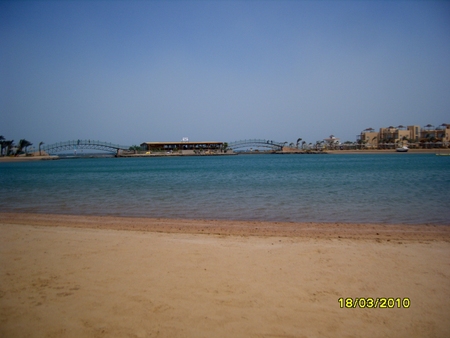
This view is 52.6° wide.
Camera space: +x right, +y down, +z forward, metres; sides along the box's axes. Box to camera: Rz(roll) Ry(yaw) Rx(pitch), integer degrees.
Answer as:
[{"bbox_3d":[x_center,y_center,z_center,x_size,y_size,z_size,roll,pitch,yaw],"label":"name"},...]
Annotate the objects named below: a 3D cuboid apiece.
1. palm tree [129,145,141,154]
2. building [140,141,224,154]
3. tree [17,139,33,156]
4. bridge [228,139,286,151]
[{"bbox_3d":[-31.410,-6.700,158.000,4.000,3.600,3.800,-2,2,-11],"label":"palm tree"},{"bbox_3d":[-15.220,-7.720,165.000,29.500,4.500,9.000,-2,3,-26],"label":"building"},{"bbox_3d":[-60.780,-6.430,138.000,4.700,5.400,4.400,-2,3,-24],"label":"tree"},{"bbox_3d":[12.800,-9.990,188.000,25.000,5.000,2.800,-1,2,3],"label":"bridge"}]

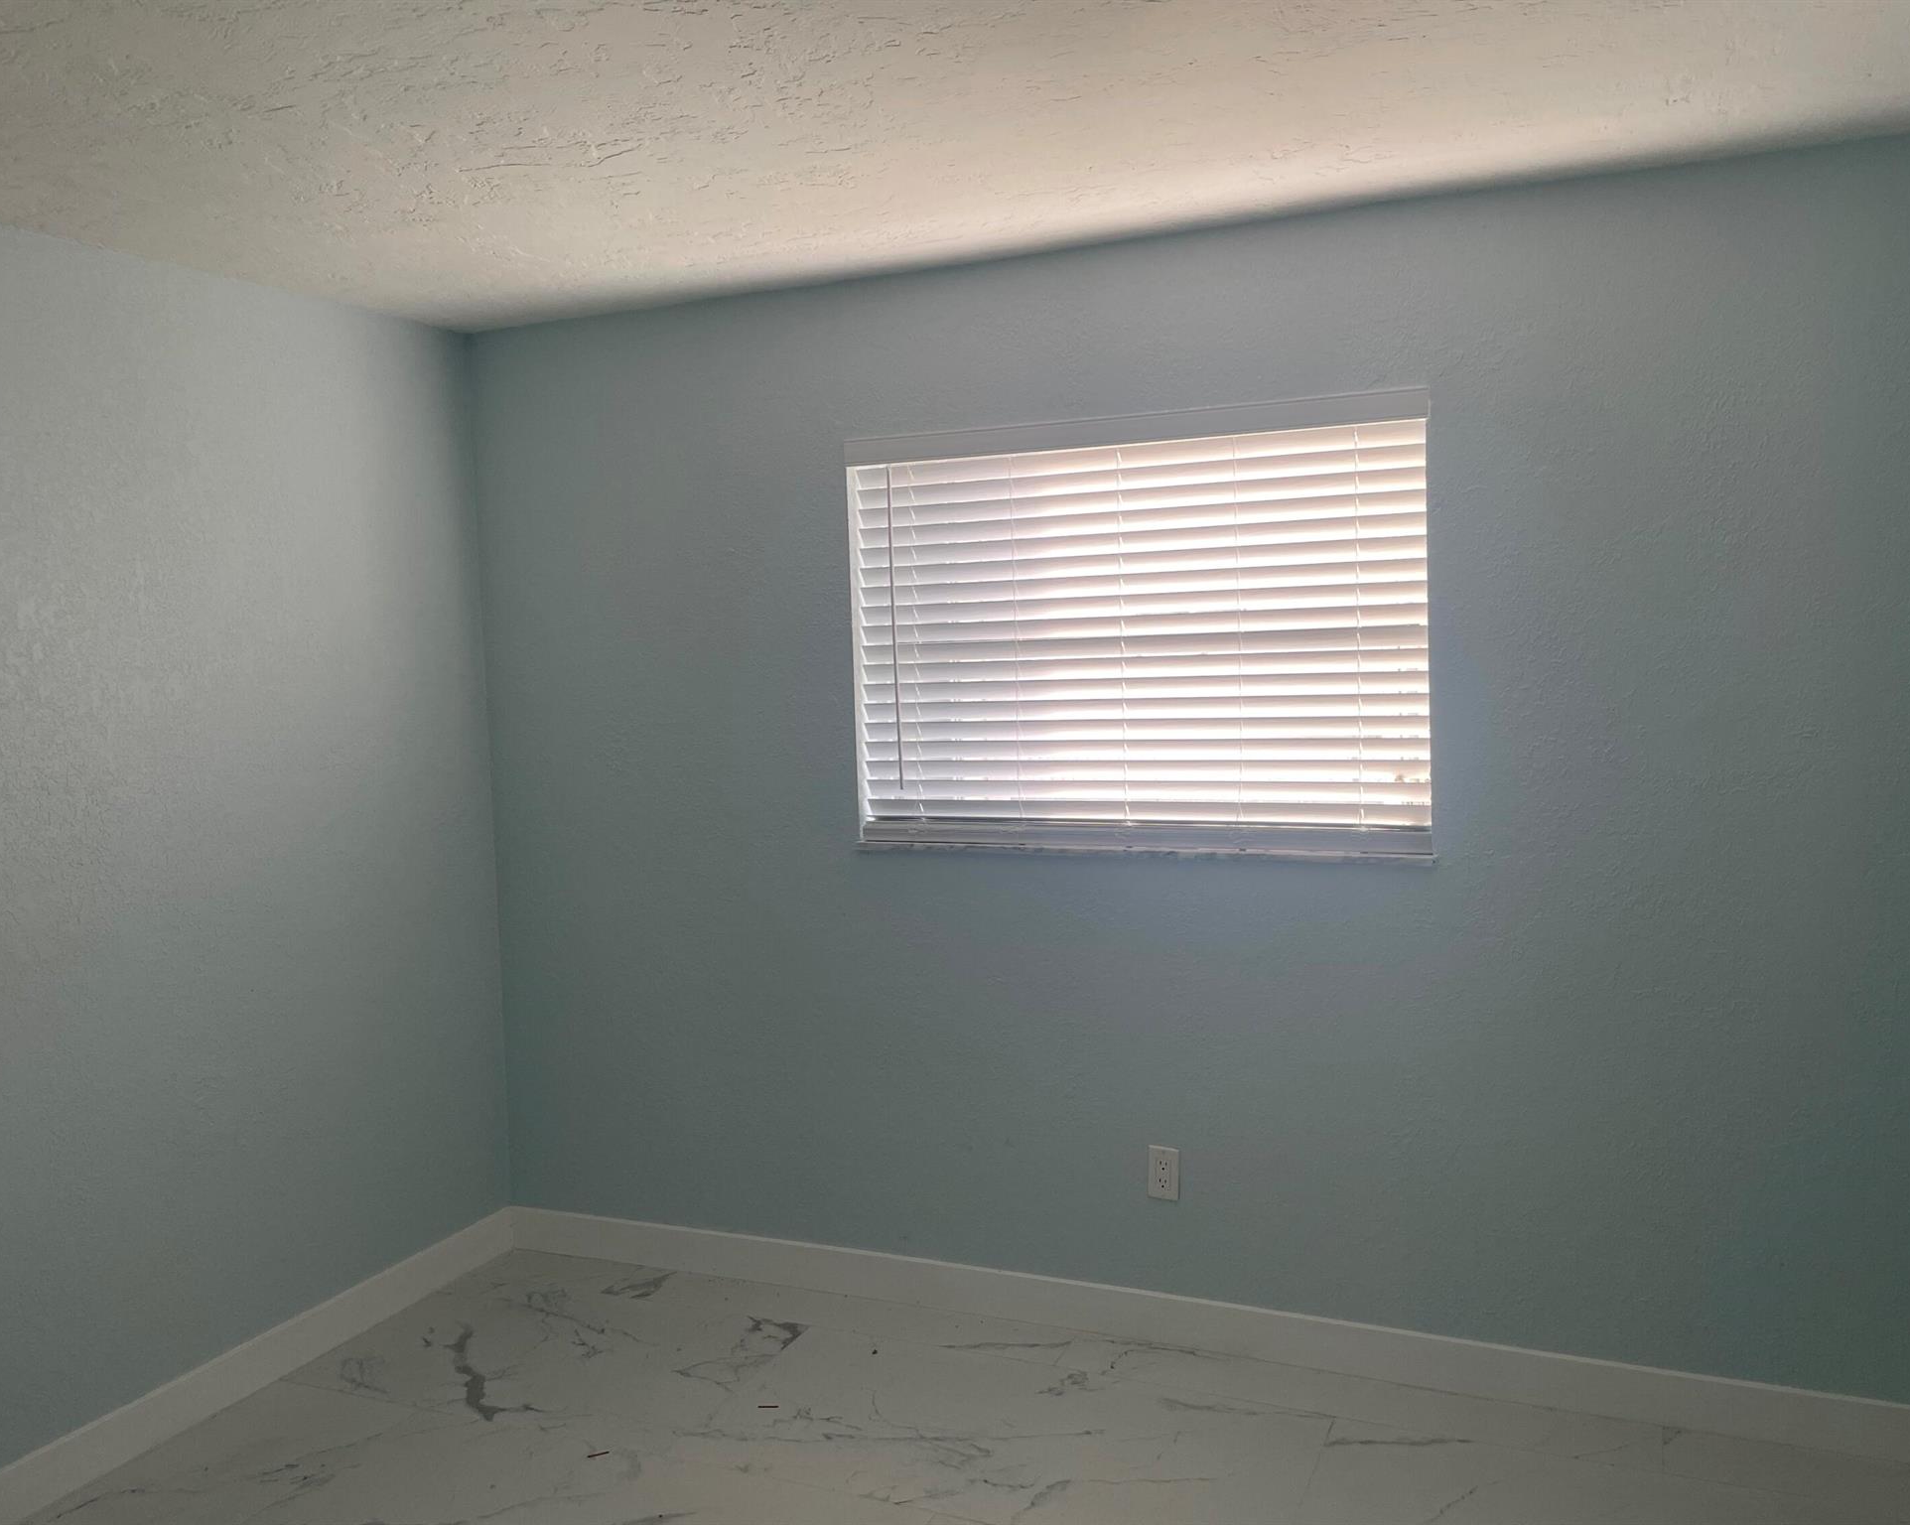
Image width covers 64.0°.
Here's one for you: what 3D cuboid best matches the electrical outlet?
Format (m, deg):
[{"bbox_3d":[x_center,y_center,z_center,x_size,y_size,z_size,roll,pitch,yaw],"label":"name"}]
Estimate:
[{"bbox_3d":[0.460,0.906,3.361,0.070,0.115,0.008,0,4,23],"label":"electrical outlet"}]

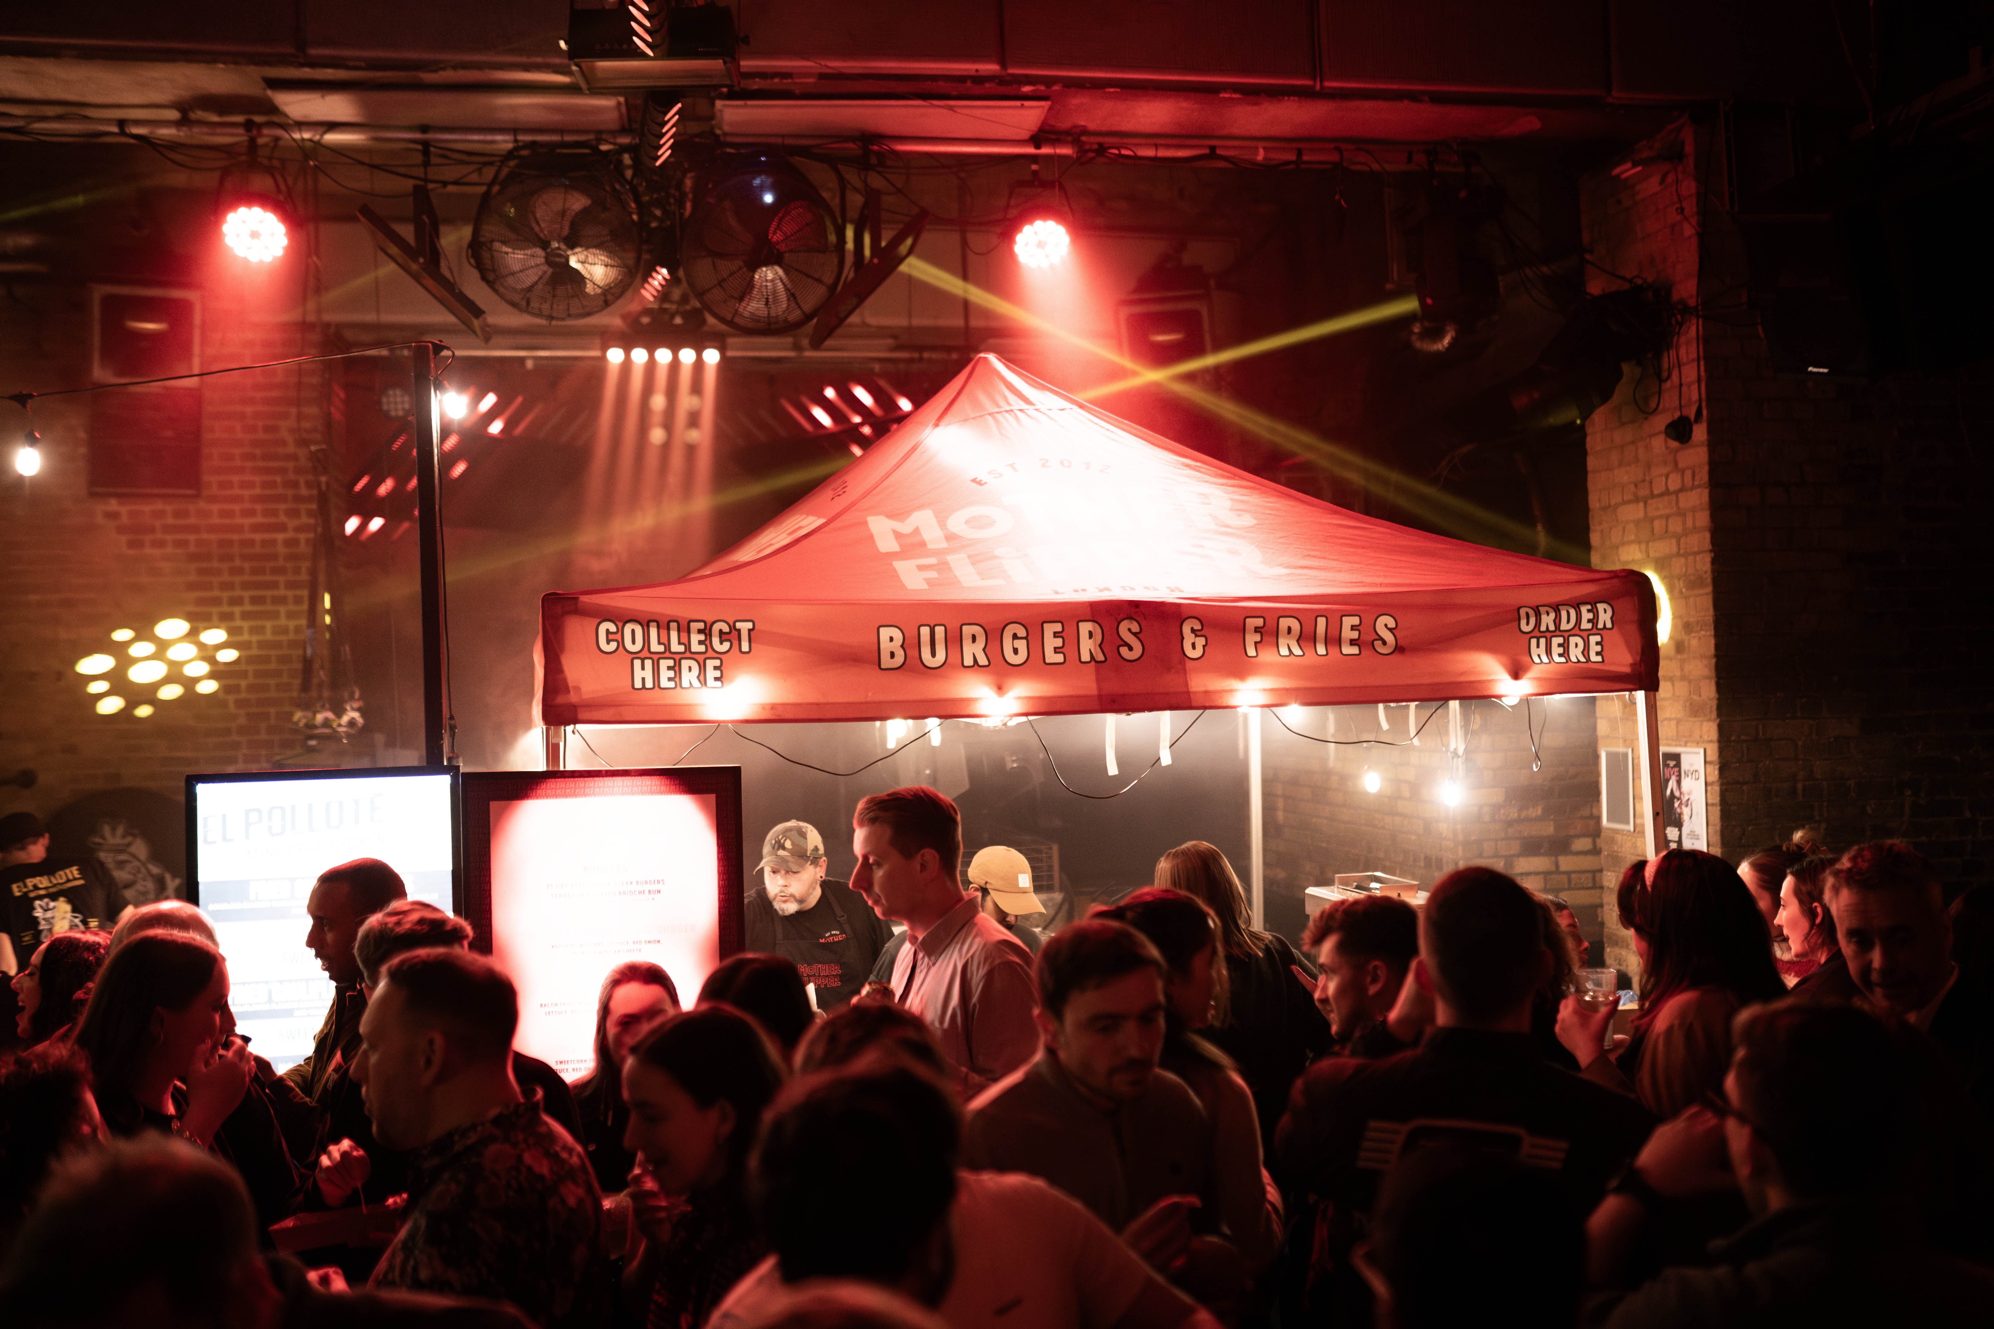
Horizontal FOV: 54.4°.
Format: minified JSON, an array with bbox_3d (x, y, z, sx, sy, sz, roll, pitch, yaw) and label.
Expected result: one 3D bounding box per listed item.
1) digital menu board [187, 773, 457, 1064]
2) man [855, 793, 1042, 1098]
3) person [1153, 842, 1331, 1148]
[{"bbox_3d":[-1.549,0.682,4.499,0.596,0.870,0.060,-1,-2,-14],"label":"digital menu board"},{"bbox_3d":[-0.072,1.173,3.676,0.360,1.850,0.490,-1,-2,-20],"label":"man"},{"bbox_3d":[0.566,1.262,4.478,0.490,1.680,0.400,-1,-2,-20],"label":"person"}]

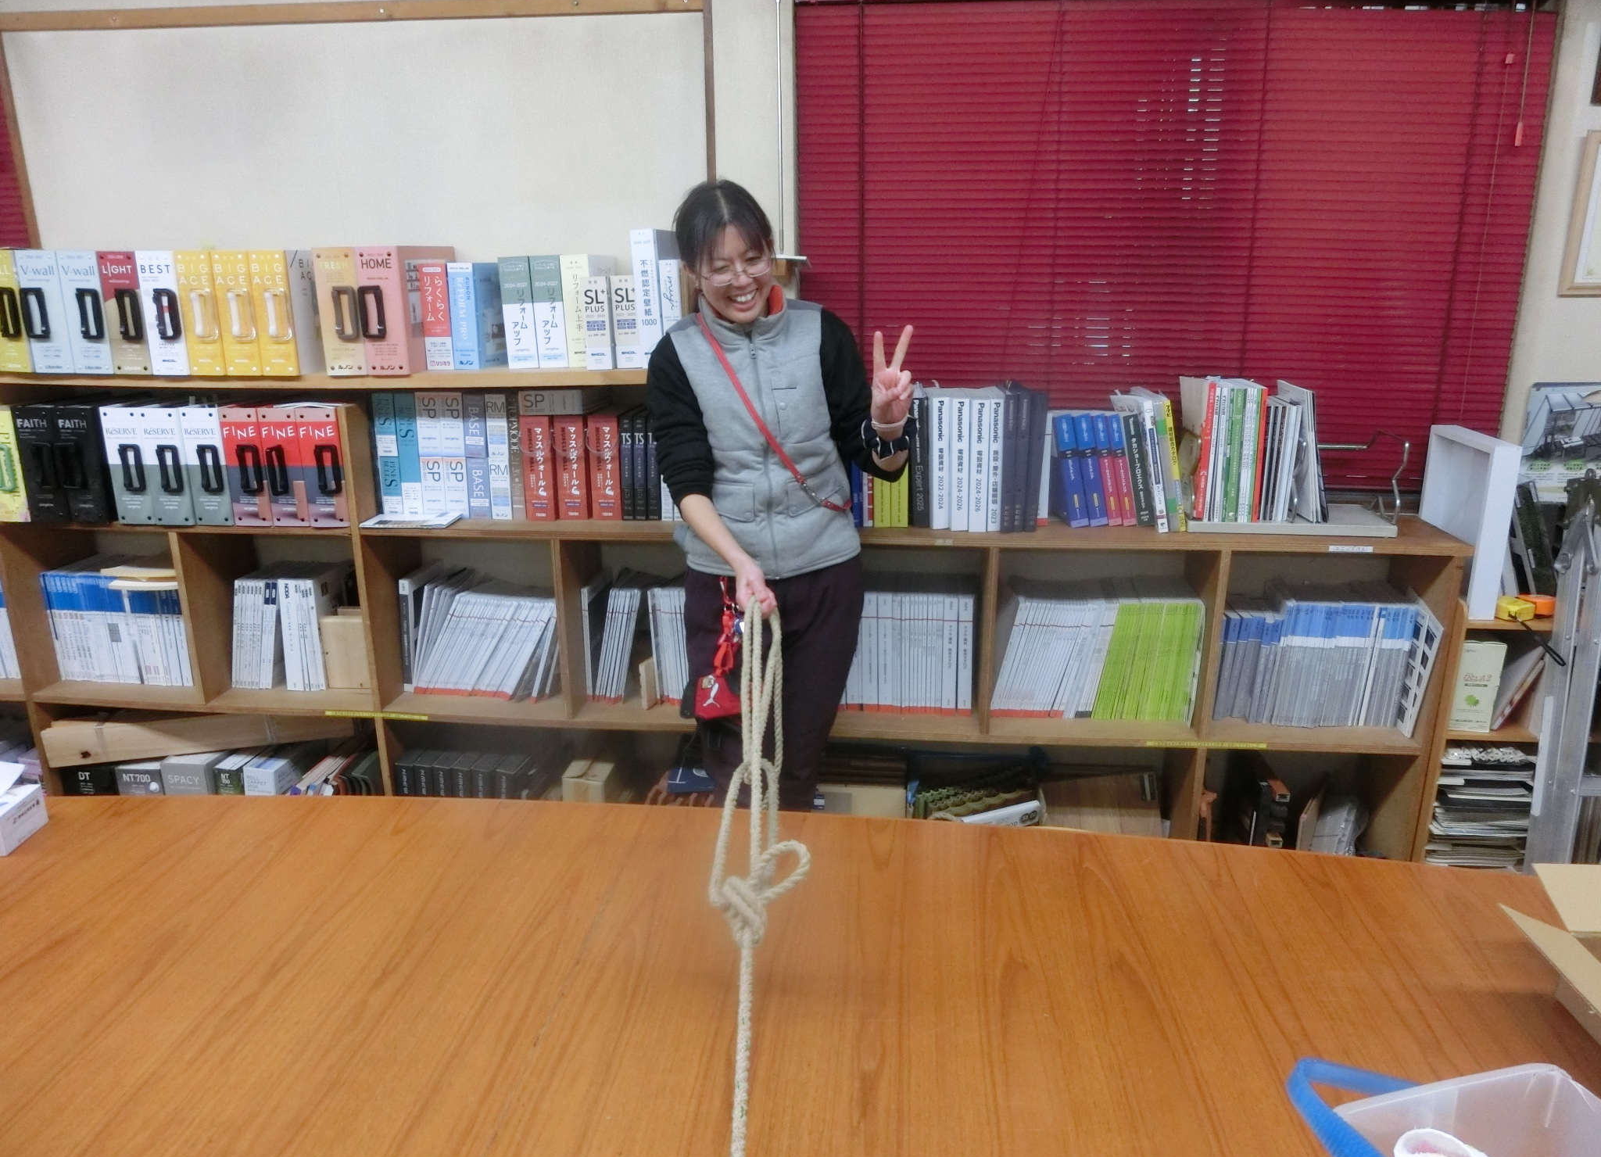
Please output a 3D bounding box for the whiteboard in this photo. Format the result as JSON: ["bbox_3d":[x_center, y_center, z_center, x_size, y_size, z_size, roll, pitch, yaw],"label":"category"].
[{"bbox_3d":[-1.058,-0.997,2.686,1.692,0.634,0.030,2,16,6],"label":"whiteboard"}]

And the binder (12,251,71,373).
[{"bbox_3d":[-1.689,-0.639,2.648,0.096,0.267,0.322,1,16,5],"label":"binder"}]

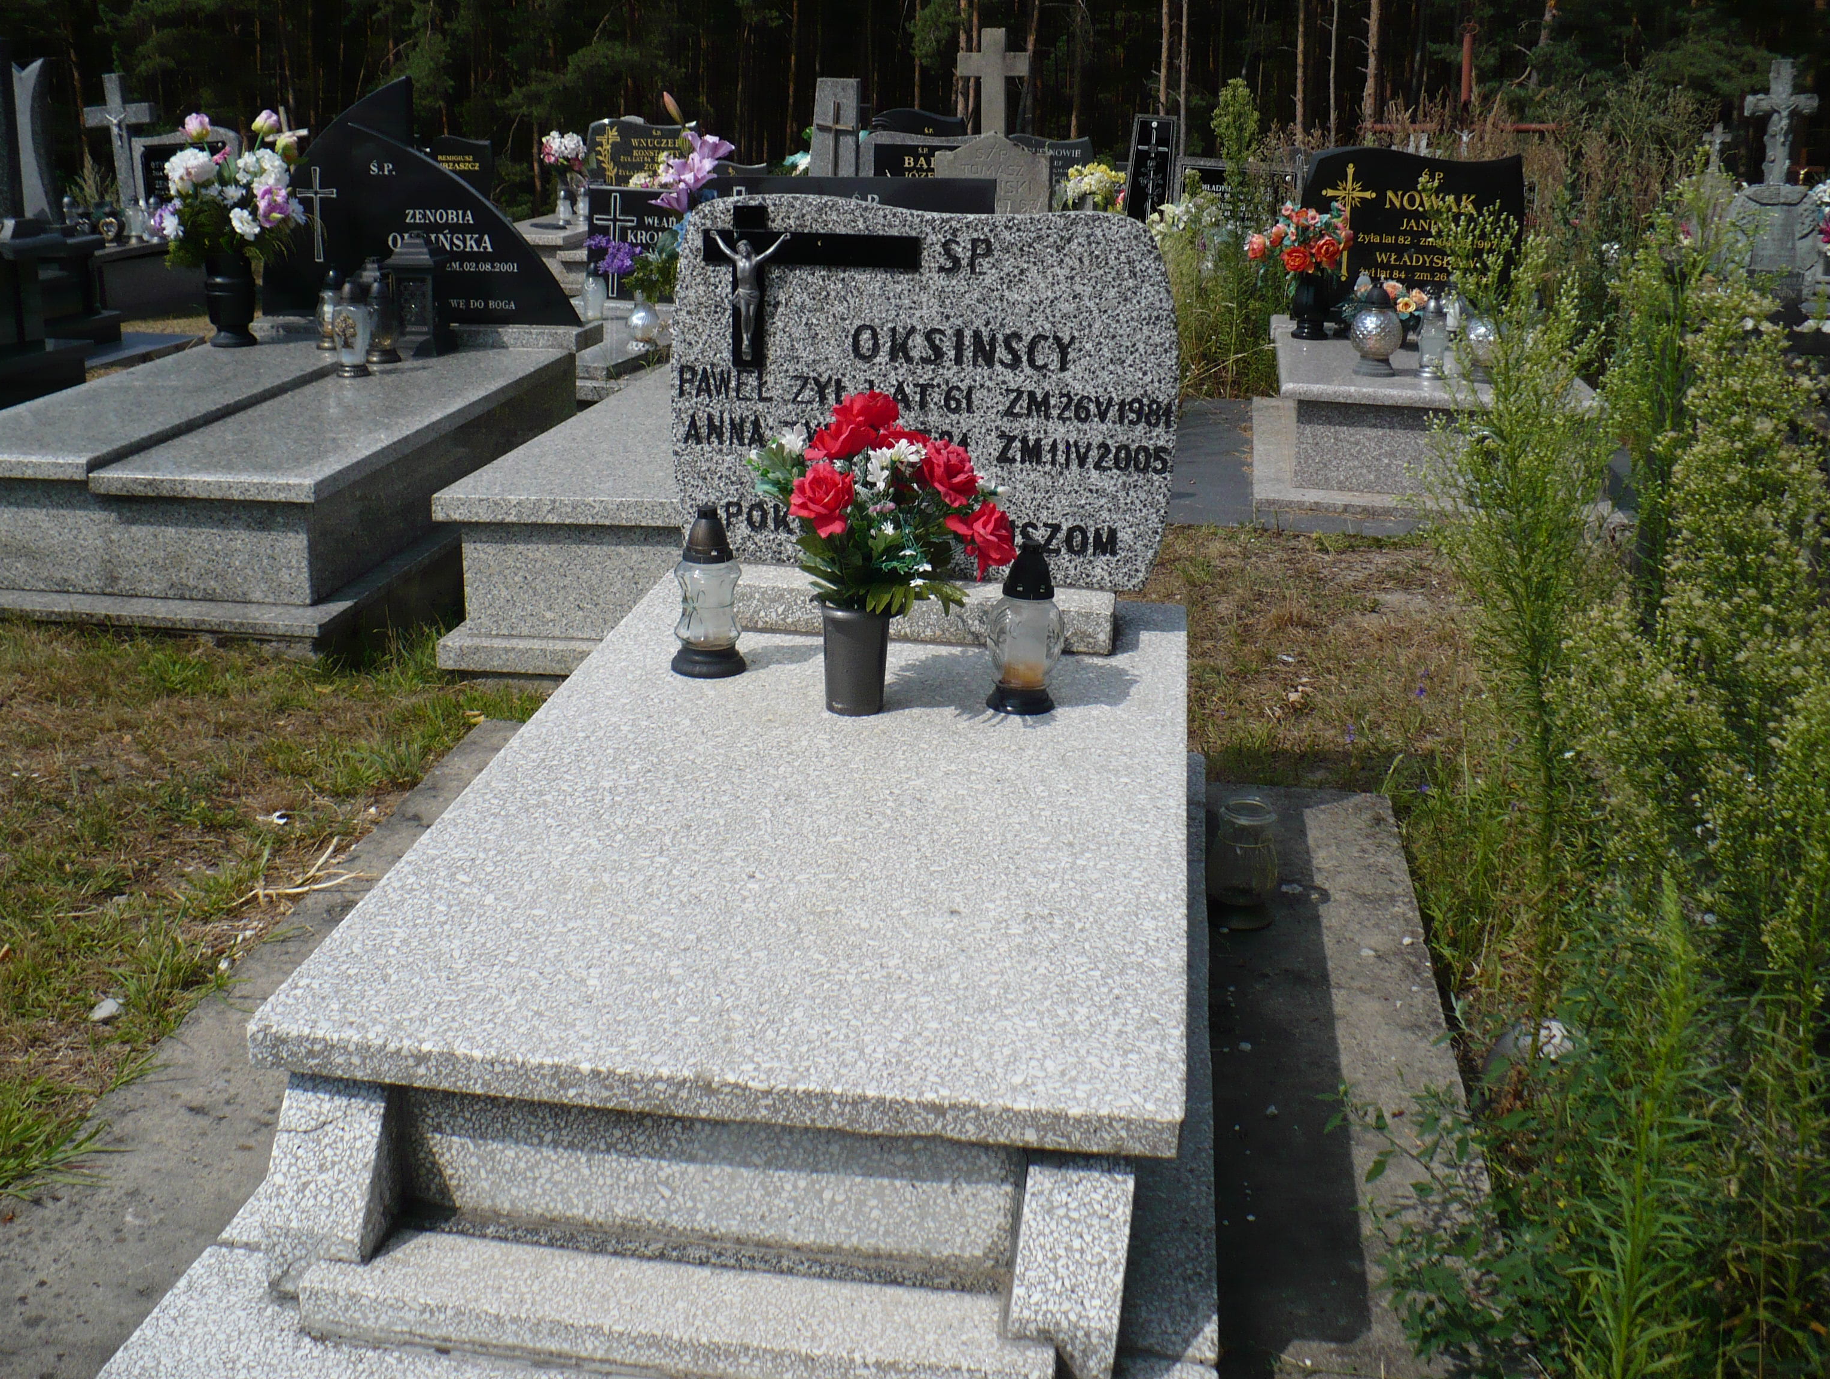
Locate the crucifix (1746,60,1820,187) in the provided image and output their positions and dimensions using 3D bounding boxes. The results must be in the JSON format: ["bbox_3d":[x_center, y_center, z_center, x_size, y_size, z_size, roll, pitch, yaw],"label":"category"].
[{"bbox_3d":[4.635,-3.027,10.500,0.360,0.660,0.120,3,18,8],"label":"crucifix"}]

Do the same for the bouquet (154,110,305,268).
[{"bbox_3d":[-2.136,-1.559,6.120,0.430,0.460,0.360,4,18,10],"label":"bouquet"}]

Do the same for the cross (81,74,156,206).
[{"bbox_3d":[-3.833,-2.609,9.460,0.332,0.676,0.071,1,18,8],"label":"cross"}]

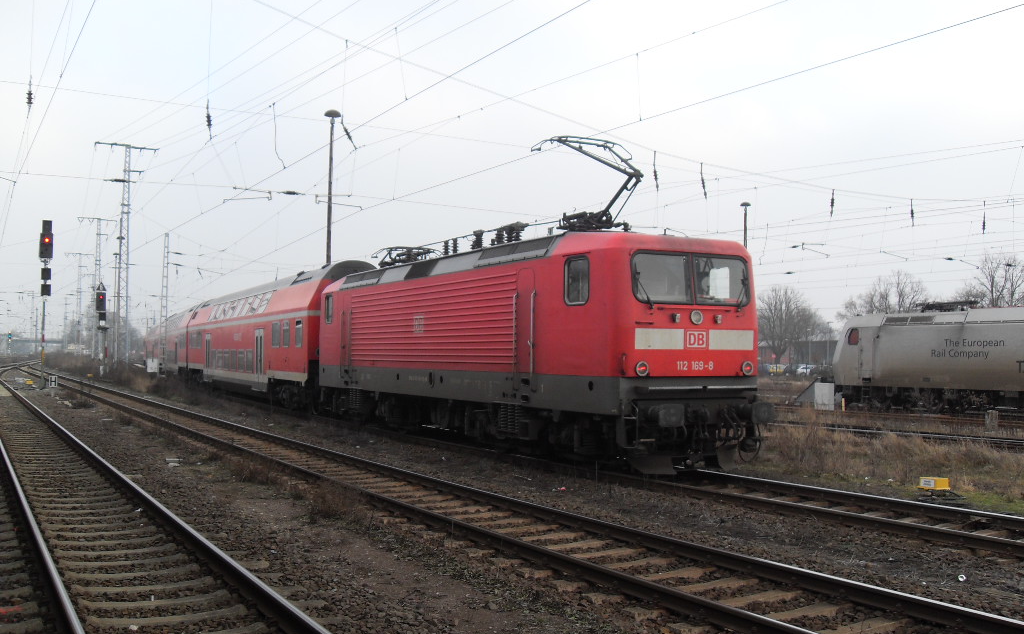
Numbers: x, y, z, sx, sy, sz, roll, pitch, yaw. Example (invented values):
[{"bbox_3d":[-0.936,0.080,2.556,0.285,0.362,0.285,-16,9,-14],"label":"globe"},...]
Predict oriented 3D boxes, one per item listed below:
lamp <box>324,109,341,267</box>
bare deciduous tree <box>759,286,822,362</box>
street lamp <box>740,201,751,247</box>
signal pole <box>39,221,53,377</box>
[{"bbox_3d":[-6.872,-2.208,38.028,0.630,11.300,0.630,2,-3,-29],"label":"lamp"},{"bbox_3d":[34.504,1.735,130.234,10.300,11.780,10.300,2,-3,-29],"label":"bare deciduous tree"},{"bbox_3d":[13.778,-1.157,59.265,0.630,11.300,0.630,2,-3,-29],"label":"street lamp"},{"bbox_3d":[-25.655,-0.728,55.184,0.750,9.230,0.600,2,-3,-26],"label":"signal pole"}]

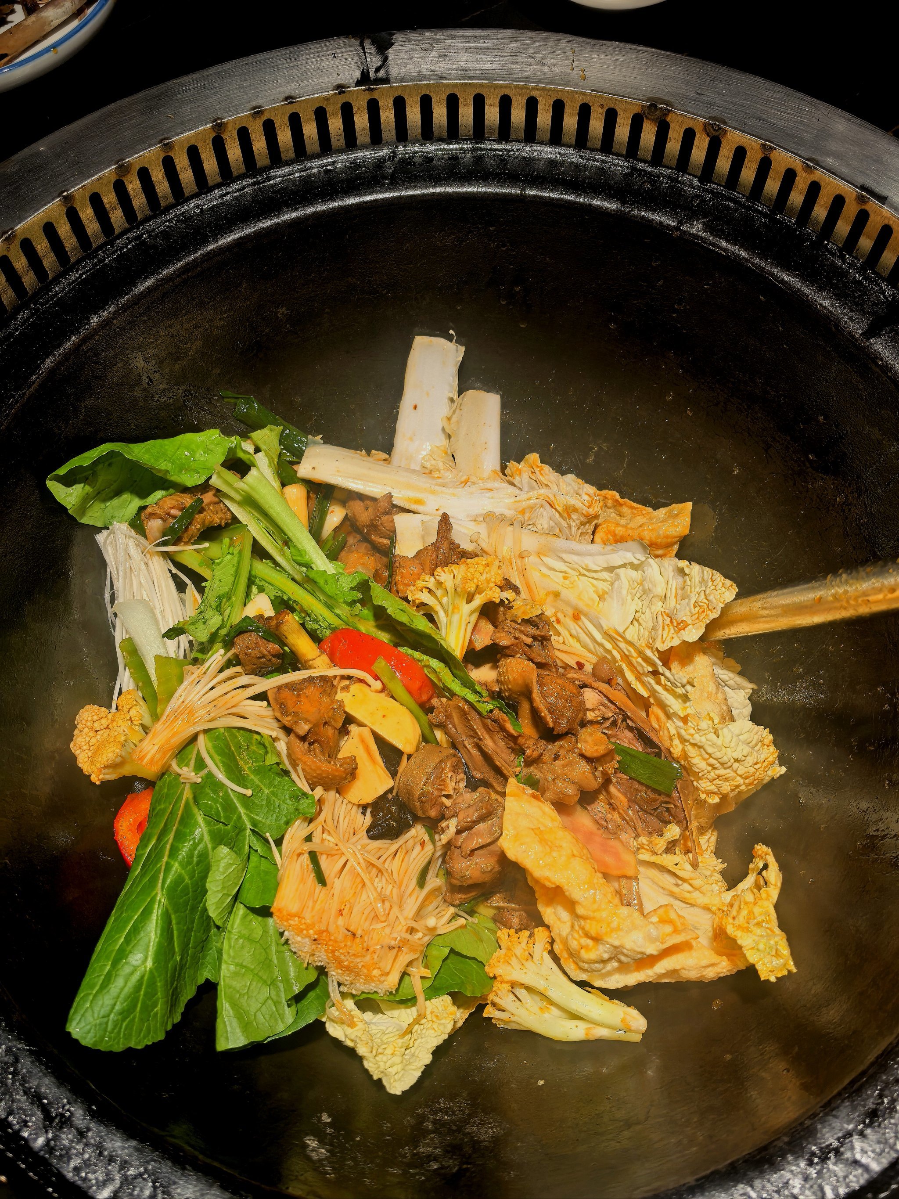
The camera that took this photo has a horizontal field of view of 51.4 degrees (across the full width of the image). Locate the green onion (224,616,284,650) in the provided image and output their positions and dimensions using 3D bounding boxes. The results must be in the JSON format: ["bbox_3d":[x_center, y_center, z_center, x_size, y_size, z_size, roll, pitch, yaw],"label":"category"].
[{"bbox_3d":[-0.100,0.017,0.473,0.030,0.014,0.016,5,66,2],"label":"green onion"}]

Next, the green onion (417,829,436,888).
[{"bbox_3d":[-0.012,0.132,0.479,0.008,0.005,0.030,-2,66,0],"label":"green onion"}]

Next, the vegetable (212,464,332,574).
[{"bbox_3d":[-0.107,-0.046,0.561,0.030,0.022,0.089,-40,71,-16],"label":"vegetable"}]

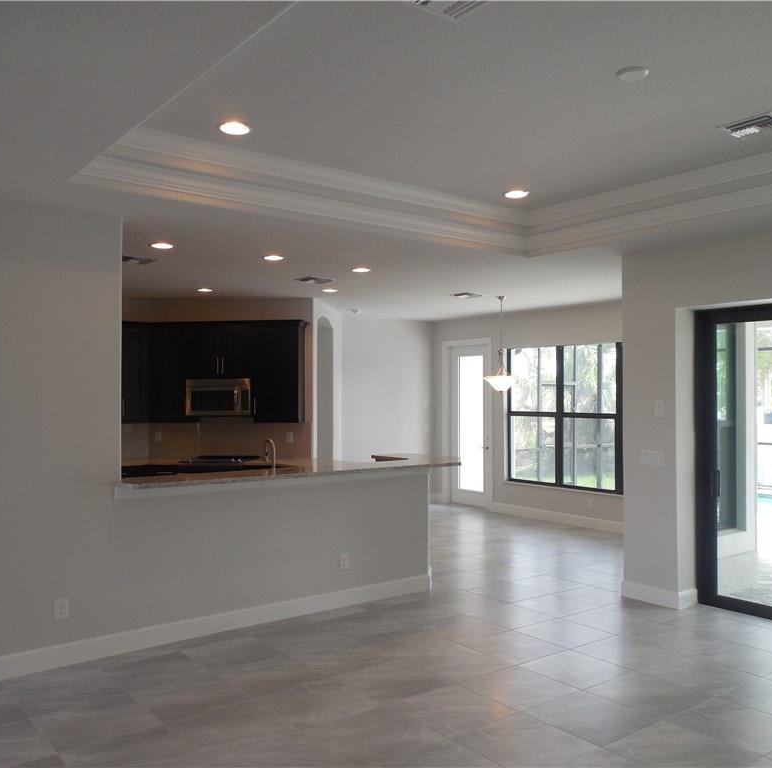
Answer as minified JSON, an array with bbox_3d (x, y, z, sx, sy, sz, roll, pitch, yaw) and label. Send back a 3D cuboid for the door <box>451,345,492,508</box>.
[{"bbox_3d":[1.276,0.623,11.228,0.060,2.418,0.849,1,-1,-38],"label":"door"}]

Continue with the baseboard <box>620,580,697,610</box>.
[{"bbox_3d":[2.262,1.722,6.105,0.334,0.136,0.497,1,-1,-38],"label":"baseboard"}]

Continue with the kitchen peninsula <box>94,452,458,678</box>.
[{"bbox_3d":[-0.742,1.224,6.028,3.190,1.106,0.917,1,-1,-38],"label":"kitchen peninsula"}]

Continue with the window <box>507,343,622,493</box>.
[{"bbox_3d":[2.340,0.439,9.922,0.100,1.902,1.938,1,-1,-38],"label":"window"}]

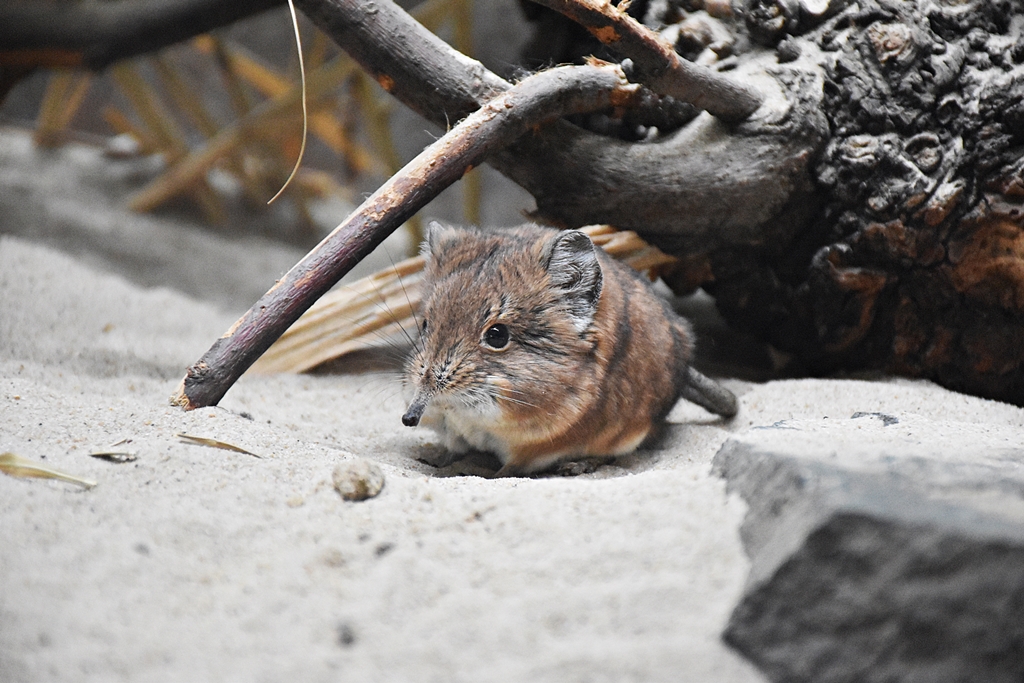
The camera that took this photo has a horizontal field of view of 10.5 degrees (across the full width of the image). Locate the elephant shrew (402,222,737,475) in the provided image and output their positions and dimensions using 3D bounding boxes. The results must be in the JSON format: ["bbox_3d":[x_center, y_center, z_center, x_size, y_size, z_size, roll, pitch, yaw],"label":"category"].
[{"bbox_3d":[0.015,-0.002,1.390,0.099,0.059,0.050,-12,19,-38],"label":"elephant shrew"}]

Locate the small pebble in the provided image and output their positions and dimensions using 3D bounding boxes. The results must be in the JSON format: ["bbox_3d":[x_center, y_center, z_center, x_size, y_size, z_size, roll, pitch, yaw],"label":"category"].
[{"bbox_3d":[-0.035,0.031,1.248,0.012,0.009,0.011,0,14,0],"label":"small pebble"}]

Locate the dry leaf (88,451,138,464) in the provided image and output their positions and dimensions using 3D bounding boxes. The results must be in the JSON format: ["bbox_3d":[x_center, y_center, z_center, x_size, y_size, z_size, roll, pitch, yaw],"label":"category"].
[{"bbox_3d":[-0.090,0.026,1.255,0.011,0.003,0.005,0,14,0],"label":"dry leaf"}]

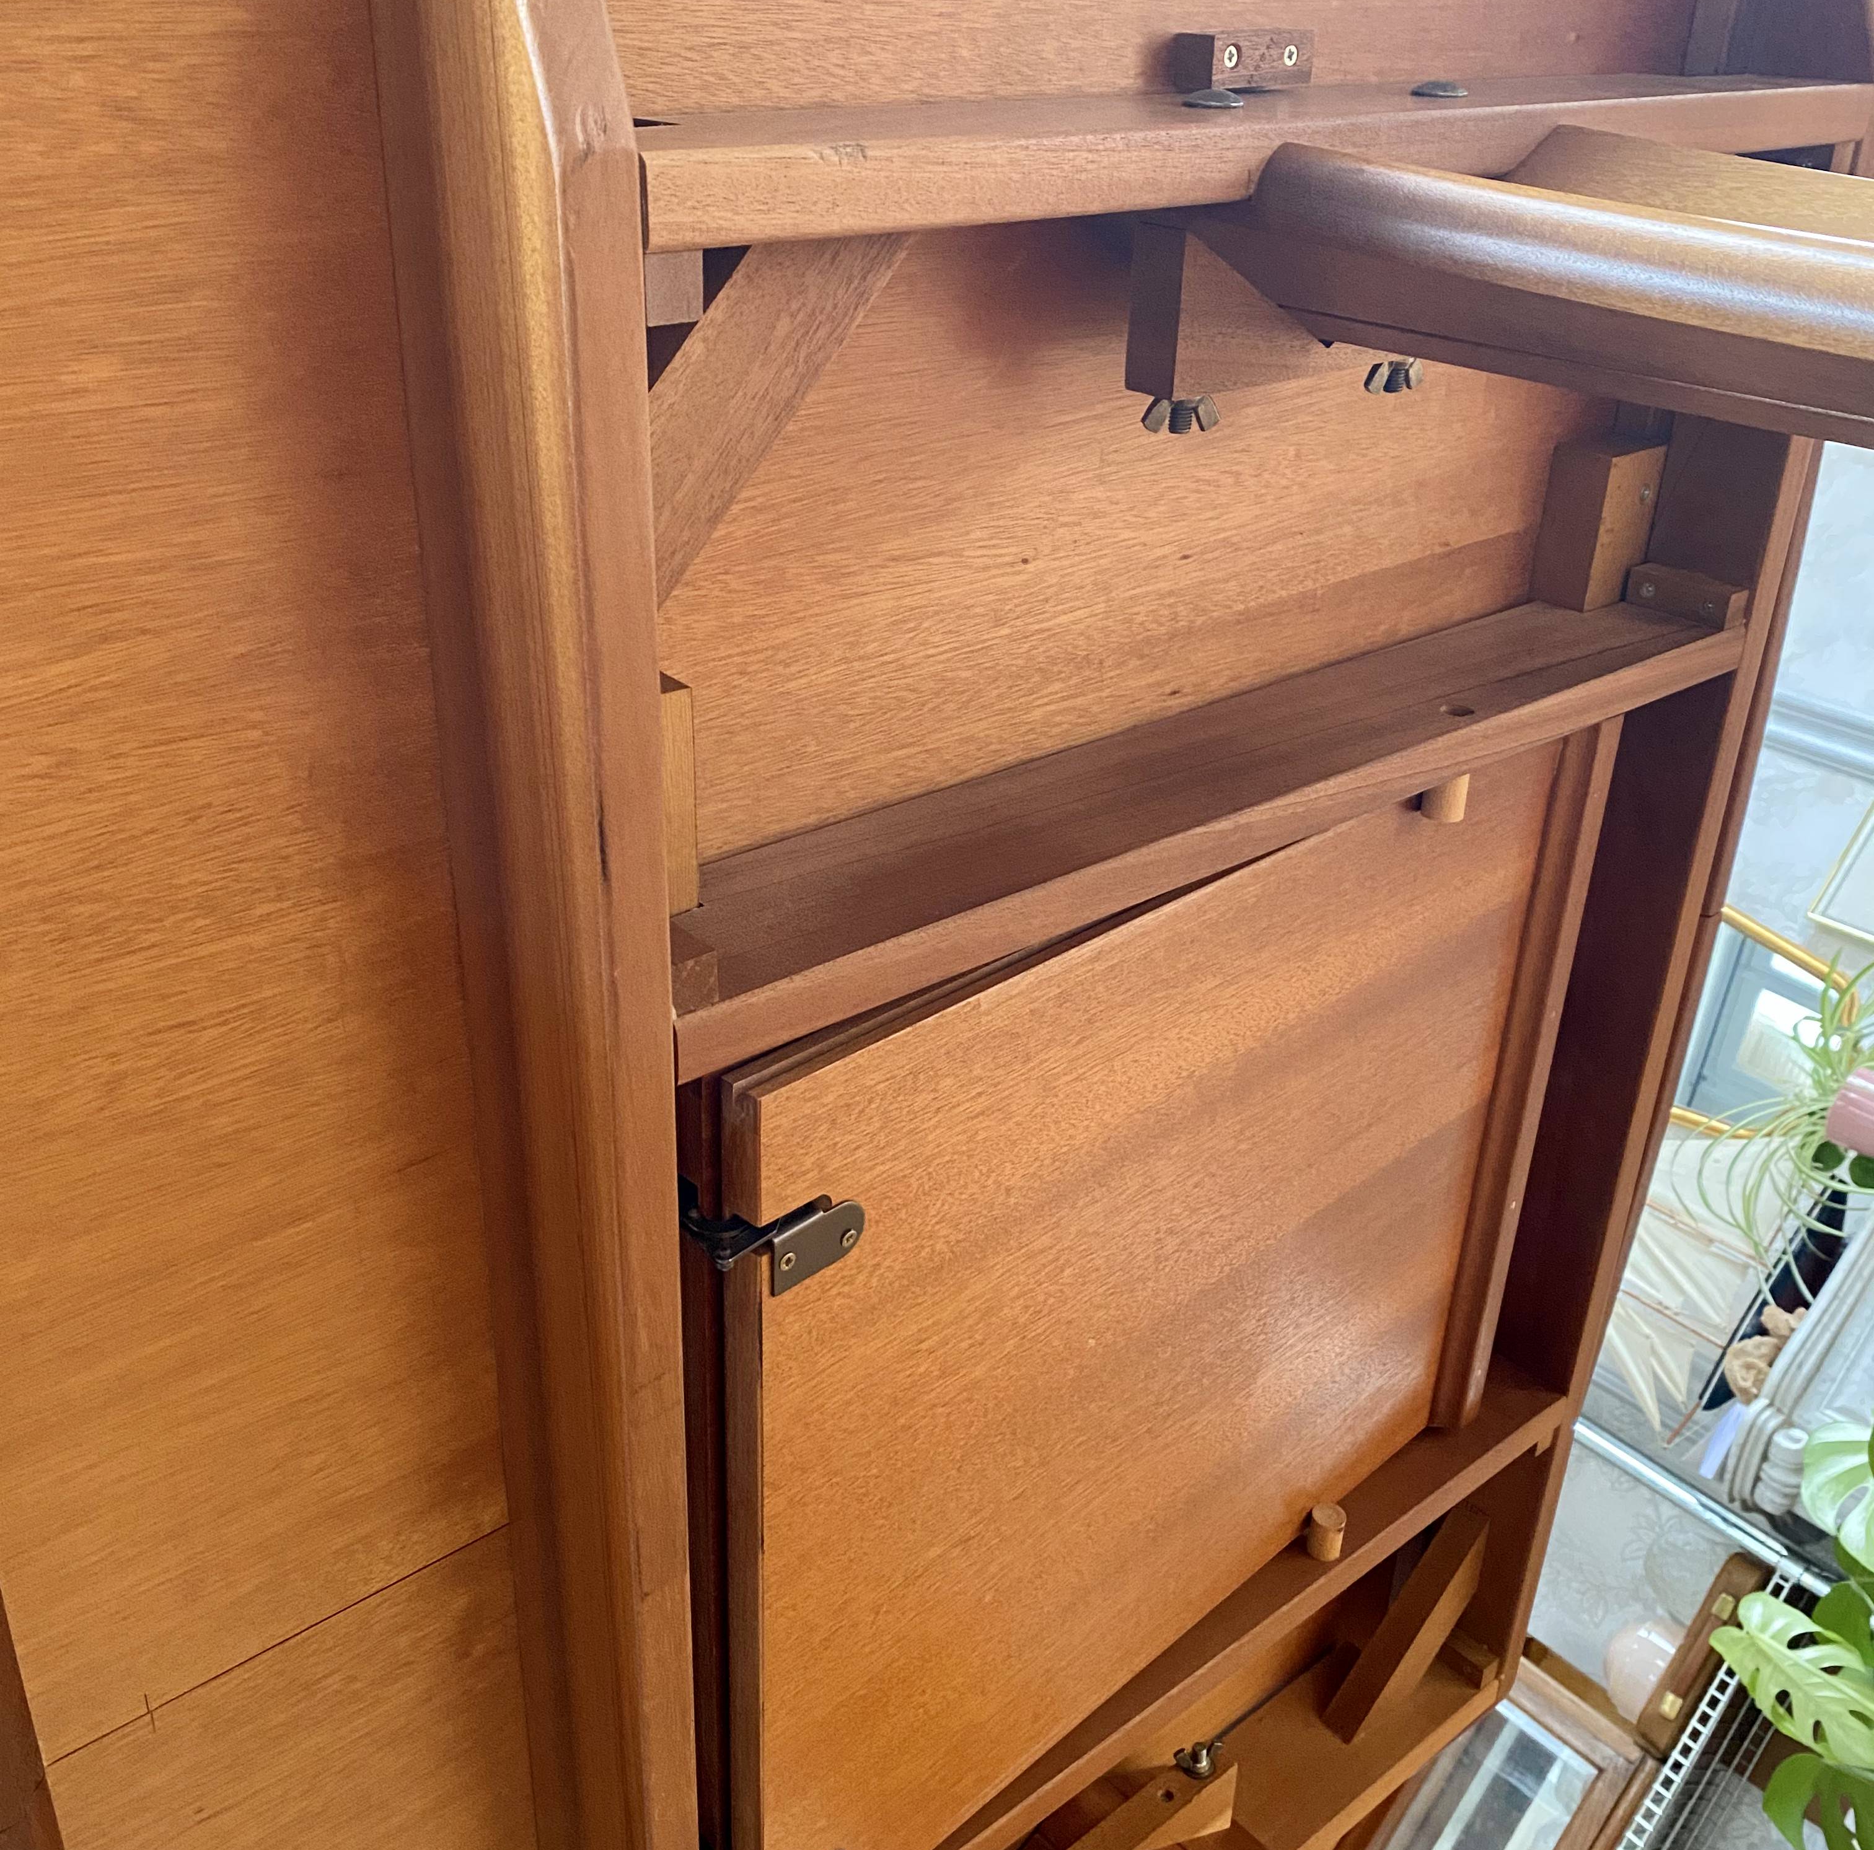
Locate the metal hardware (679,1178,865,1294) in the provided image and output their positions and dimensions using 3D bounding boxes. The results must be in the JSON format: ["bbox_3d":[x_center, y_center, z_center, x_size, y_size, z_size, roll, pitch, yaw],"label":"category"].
[{"bbox_3d":[-0.060,0.099,0.641,0.056,0.049,0.031,-20,-55,-36],"label":"metal hardware"}]

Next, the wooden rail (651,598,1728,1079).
[{"bbox_3d":[0.135,-0.066,0.783,0.632,0.083,0.023,-20,-55,-36],"label":"wooden rail"}]

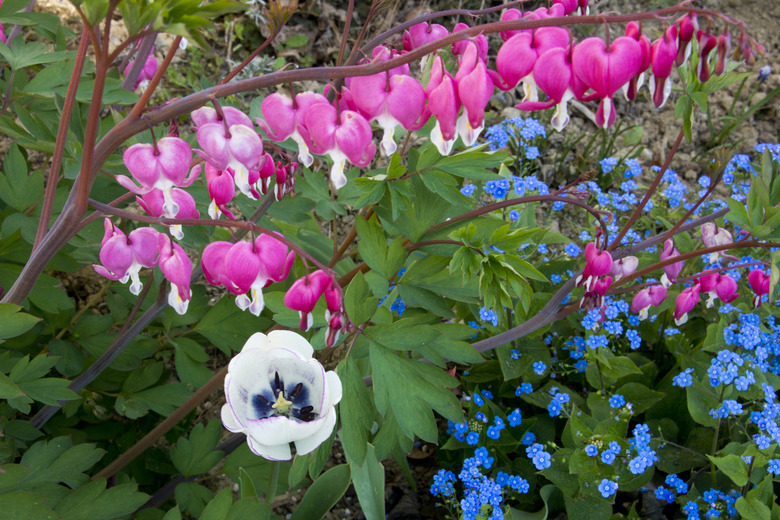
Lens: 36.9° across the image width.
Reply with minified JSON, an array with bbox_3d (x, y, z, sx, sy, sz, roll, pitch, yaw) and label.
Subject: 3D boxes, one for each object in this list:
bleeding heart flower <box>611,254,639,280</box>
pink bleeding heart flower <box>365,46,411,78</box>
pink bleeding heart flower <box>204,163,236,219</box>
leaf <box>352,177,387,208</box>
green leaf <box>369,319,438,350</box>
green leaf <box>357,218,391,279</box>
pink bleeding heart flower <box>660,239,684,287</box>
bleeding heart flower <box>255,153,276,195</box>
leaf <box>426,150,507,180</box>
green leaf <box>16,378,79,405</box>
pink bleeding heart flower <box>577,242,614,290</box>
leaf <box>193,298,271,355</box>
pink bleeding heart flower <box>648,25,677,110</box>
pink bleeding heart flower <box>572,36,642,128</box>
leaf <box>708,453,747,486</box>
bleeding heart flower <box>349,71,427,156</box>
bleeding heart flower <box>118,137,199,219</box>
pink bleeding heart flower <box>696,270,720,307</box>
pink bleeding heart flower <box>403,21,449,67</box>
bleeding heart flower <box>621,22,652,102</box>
[{"bbox_3d":[0.171,0.006,0.860,0.023,0.023,0.014,-5,27,-9],"label":"bleeding heart flower"},{"bbox_3d":[-0.001,-0.102,0.620,0.026,0.028,0.015,0,35,0],"label":"pink bleeding heart flower"},{"bbox_3d":[-0.084,-0.035,0.580,0.013,0.025,0.018,21,31,29],"label":"pink bleeding heart flower"},{"bbox_3d":[-0.010,-0.033,0.580,0.019,0.009,0.014,-35,56,-28],"label":"leaf"},{"bbox_3d":[0.006,0.039,0.610,0.038,0.008,0.020,0,44,0],"label":"green leaf"},{"bbox_3d":[-0.009,-0.006,0.600,0.019,0.032,0.012,0,23,0],"label":"green leaf"},{"bbox_3d":[0.193,0.002,0.800,0.013,0.029,0.023,-15,29,-15],"label":"pink bleeding heart flower"},{"bbox_3d":[-0.060,-0.041,0.560,0.012,0.020,0.010,-10,30,-18],"label":"bleeding heart flower"},{"bbox_3d":[0.035,-0.044,0.540,0.037,0.008,0.021,-5,32,-8],"label":"leaf"},{"bbox_3d":[-0.179,0.068,0.610,0.032,0.009,0.020,0,47,0],"label":"green leaf"},{"bbox_3d":[0.116,0.004,0.660,0.020,0.027,0.014,-6,35,-8],"label":"pink bleeding heart flower"},{"bbox_3d":[-0.077,0.032,0.570,0.038,0.008,0.034,0,41,0],"label":"leaf"},{"bbox_3d":[0.113,-0.080,0.485,0.013,0.032,0.017,10,31,17],"label":"pink bleeding heart flower"},{"bbox_3d":[0.097,-0.079,0.520,0.030,0.038,0.017,0,28,0],"label":"pink bleeding heart flower"},{"bbox_3d":[0.176,0.110,0.610,0.022,0.007,0.020,21,45,22],"label":"leaf"},{"bbox_3d":[-0.001,-0.065,0.520,0.034,0.037,0.018,-2,28,-4],"label":"bleeding heart flower"},{"bbox_3d":[-0.096,-0.035,0.485,0.033,0.029,0.016,-3,30,-6],"label":"bleeding heart flower"},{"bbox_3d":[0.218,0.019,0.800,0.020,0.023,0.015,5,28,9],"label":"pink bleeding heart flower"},{"bbox_3d":[0.018,-0.107,0.580,0.024,0.024,0.015,0,30,0],"label":"pink bleeding heart flower"},{"bbox_3d":[0.110,-0.088,0.520,0.017,0.034,0.014,-18,39,-24],"label":"bleeding heart flower"}]

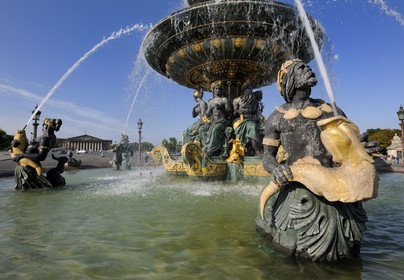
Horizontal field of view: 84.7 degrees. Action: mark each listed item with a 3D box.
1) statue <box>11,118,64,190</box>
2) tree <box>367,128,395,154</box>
[{"bbox_3d":[-5.083,0.379,7.005,1.450,2.250,1.050,1,-3,-25],"label":"statue"},{"bbox_3d":[92.683,1.246,115.487,11.000,14.000,11.000,-2,-4,39],"label":"tree"}]

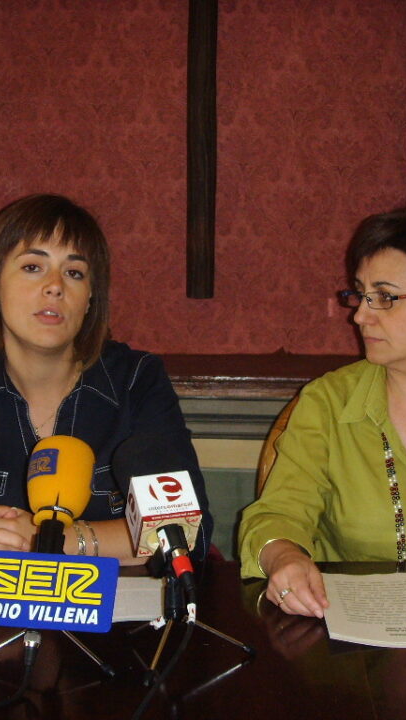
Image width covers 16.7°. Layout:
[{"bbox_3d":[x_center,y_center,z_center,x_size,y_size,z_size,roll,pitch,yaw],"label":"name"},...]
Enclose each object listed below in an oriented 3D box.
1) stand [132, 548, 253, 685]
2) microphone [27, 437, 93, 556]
[{"bbox_3d":[-0.017,0.278,1.573,0.155,0.122,0.170,1,6,0],"label":"stand"},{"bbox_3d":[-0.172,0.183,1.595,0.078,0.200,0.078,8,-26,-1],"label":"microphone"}]

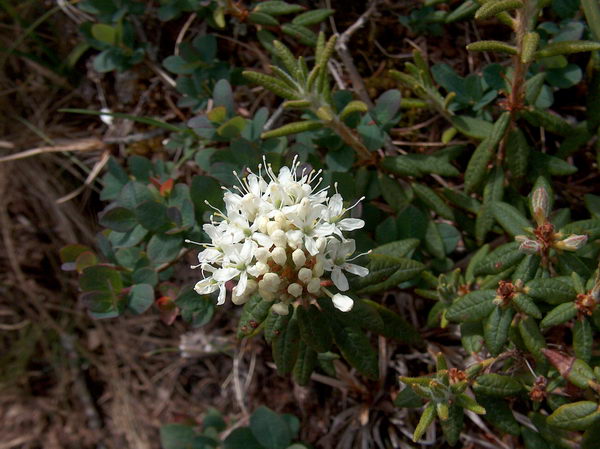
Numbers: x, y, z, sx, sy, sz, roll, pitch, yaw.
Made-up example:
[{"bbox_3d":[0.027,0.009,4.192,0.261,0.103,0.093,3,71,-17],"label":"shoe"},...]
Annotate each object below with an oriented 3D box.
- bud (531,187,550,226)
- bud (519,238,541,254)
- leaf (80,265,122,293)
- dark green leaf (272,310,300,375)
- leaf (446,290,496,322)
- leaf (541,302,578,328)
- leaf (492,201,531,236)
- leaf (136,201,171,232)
[{"bbox_3d":[0.107,-0.008,0.285,0.007,0.018,0.007,-2,14,0],"label":"bud"},{"bbox_3d":[0.101,0.010,0.280,0.012,0.006,0.006,-7,90,-29],"label":"bud"},{"bbox_3d":[-0.088,0.025,0.285,0.020,0.004,0.013,12,68,11],"label":"leaf"},{"bbox_3d":[-0.005,0.044,0.240,0.011,0.004,0.025,10,79,2],"label":"dark green leaf"},{"bbox_3d":[0.074,0.035,0.275,0.024,0.004,0.011,-17,64,-16],"label":"leaf"},{"bbox_3d":[0.111,0.039,0.275,0.018,0.005,0.007,-31,69,-6],"label":"leaf"},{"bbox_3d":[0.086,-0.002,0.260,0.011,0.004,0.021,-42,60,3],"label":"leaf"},{"bbox_3d":[-0.065,-0.004,0.285,0.016,0.004,0.014,23,68,10],"label":"leaf"}]

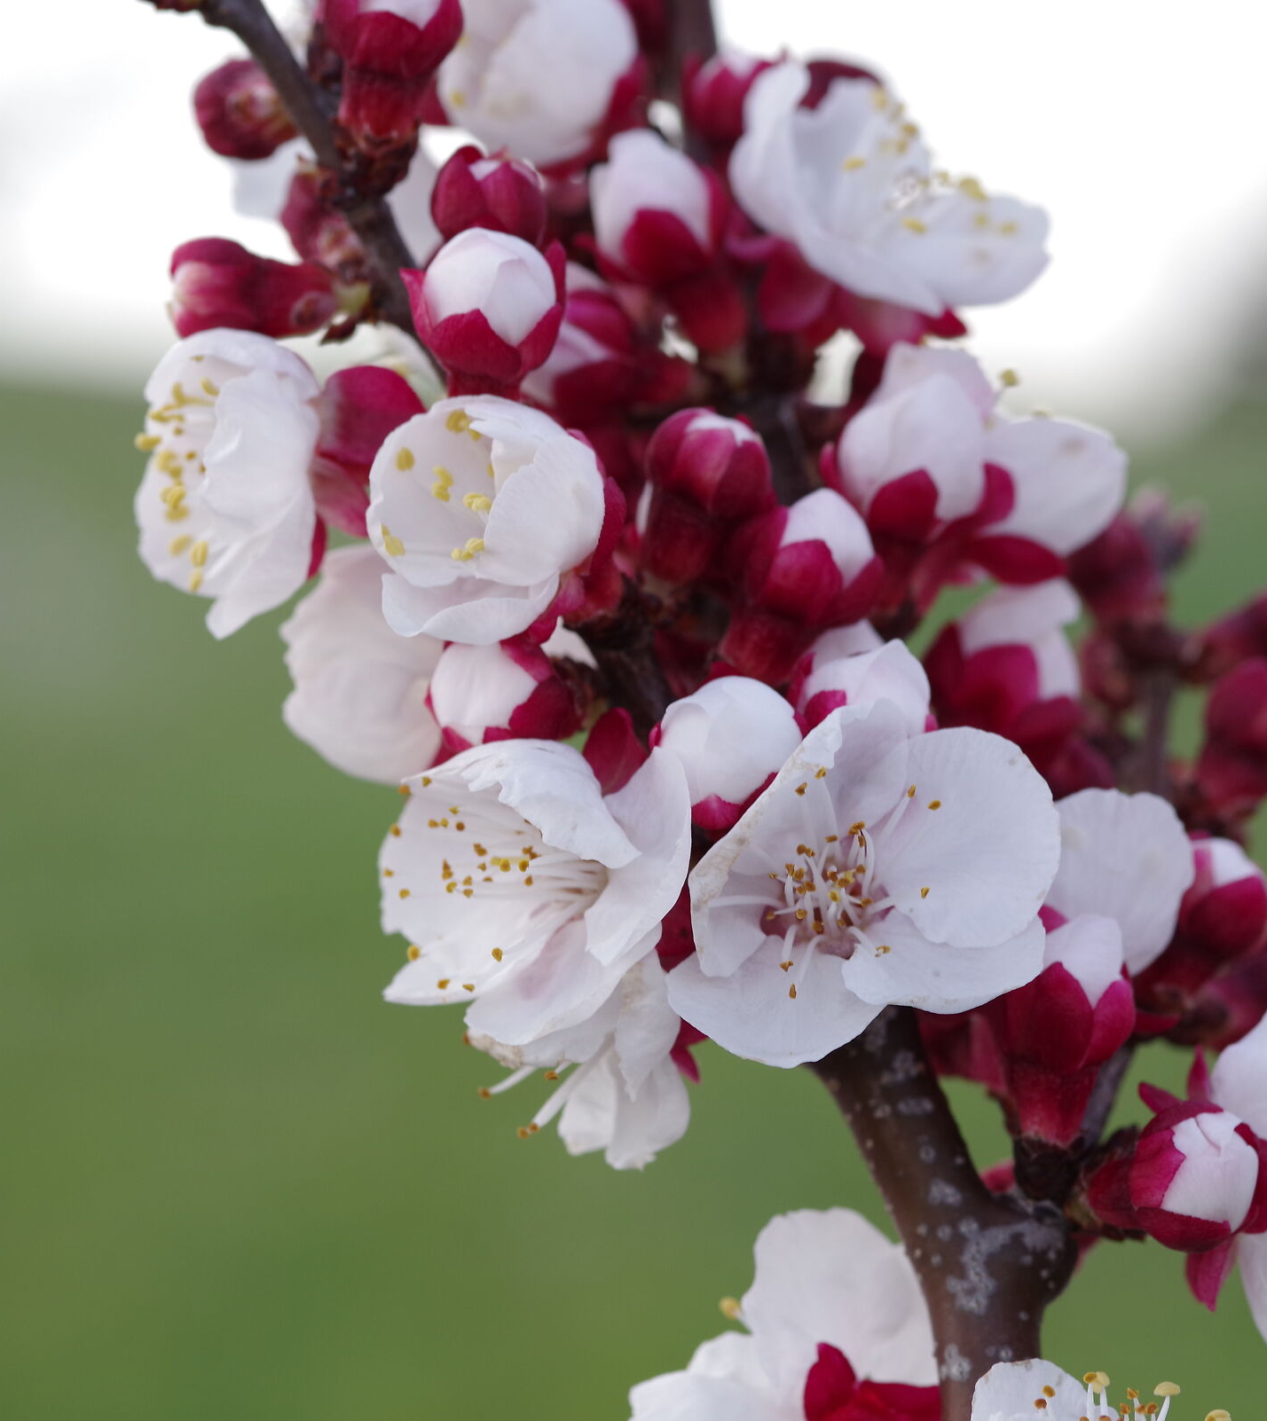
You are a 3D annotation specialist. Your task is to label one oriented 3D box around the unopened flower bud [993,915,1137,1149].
[{"bbox_3d":[0.030,0.022,0.413,0.010,0.016,0.010,8,12,0],"label":"unopened flower bud"}]

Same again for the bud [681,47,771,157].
[{"bbox_3d":[0.007,-0.046,0.445,0.008,0.009,0.008,6,6,0],"label":"bud"}]

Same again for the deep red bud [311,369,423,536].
[{"bbox_3d":[-0.019,-0.018,0.419,0.009,0.012,0.009,-12,12,0],"label":"deep red bud"}]

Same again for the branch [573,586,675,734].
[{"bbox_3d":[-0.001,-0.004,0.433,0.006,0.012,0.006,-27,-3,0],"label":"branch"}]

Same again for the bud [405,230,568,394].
[{"bbox_3d":[-0.010,-0.027,0.405,0.010,0.012,0.010,3,35,0],"label":"bud"}]

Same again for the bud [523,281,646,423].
[{"bbox_3d":[-0.004,-0.027,0.437,0.011,0.011,0.011,21,11,-28],"label":"bud"}]

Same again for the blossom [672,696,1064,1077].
[{"bbox_3d":[0.016,0.012,0.410,0.027,0.025,0.013,0,-9,-7],"label":"blossom"}]

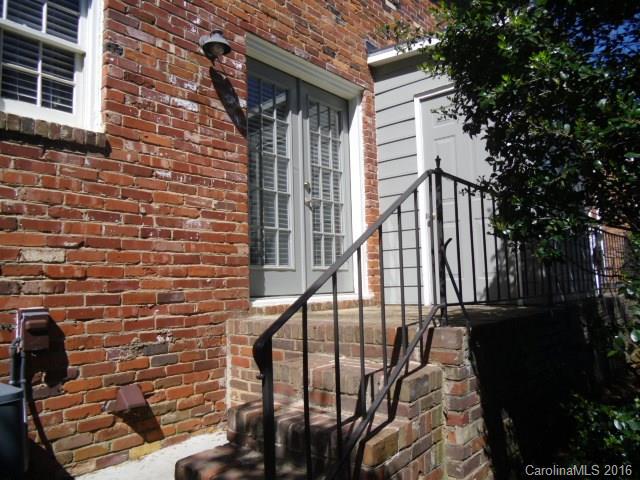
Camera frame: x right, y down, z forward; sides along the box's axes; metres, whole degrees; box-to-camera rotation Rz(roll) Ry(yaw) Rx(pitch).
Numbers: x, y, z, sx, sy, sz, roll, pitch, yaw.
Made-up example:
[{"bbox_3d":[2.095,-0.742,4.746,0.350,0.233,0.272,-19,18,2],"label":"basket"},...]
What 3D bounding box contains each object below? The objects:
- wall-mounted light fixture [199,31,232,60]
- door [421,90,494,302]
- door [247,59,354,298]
[{"bbox_3d":[-0.760,-1.454,3.638,0.240,0.160,0.200,-7,-8,41],"label":"wall-mounted light fixture"},{"bbox_3d":[1.367,-0.416,4.688,0.820,2.025,0.060,-7,-8,41],"label":"door"},{"bbox_3d":[-0.177,-0.497,4.630,0.070,2.015,1.480,-7,-8,41],"label":"door"}]

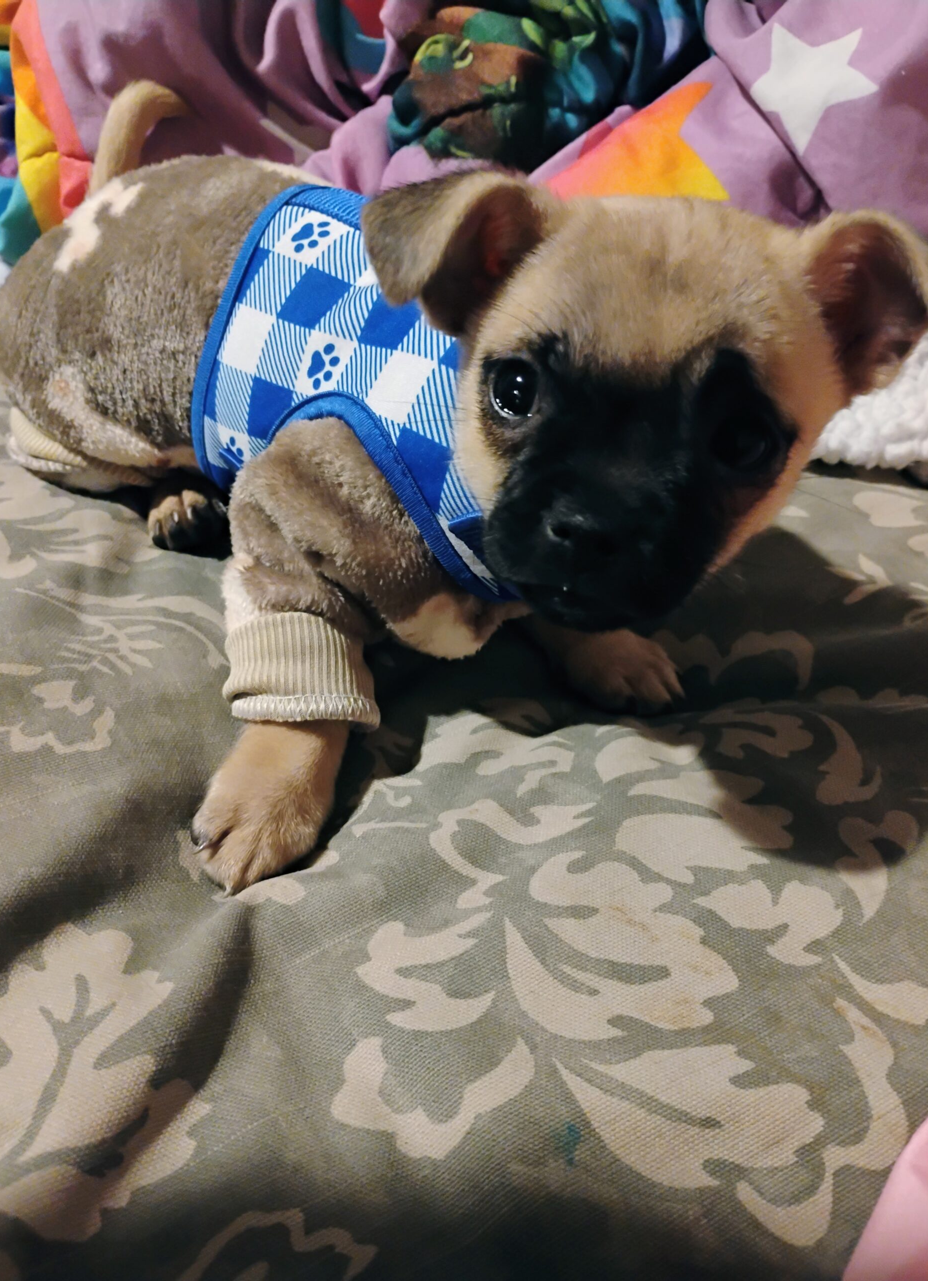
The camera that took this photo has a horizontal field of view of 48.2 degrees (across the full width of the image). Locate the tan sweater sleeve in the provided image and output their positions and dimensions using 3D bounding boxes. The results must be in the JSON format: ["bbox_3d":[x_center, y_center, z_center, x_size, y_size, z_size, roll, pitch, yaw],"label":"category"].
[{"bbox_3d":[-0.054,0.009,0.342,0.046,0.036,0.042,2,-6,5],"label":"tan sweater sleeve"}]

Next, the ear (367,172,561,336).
[{"bbox_3d":[0.000,-0.135,0.362,0.063,0.052,0.035,8,6,17],"label":"ear"}]

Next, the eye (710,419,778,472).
[{"bbox_3d":[0.087,-0.060,0.322,0.018,0.015,0.013,13,9,6],"label":"eye"}]

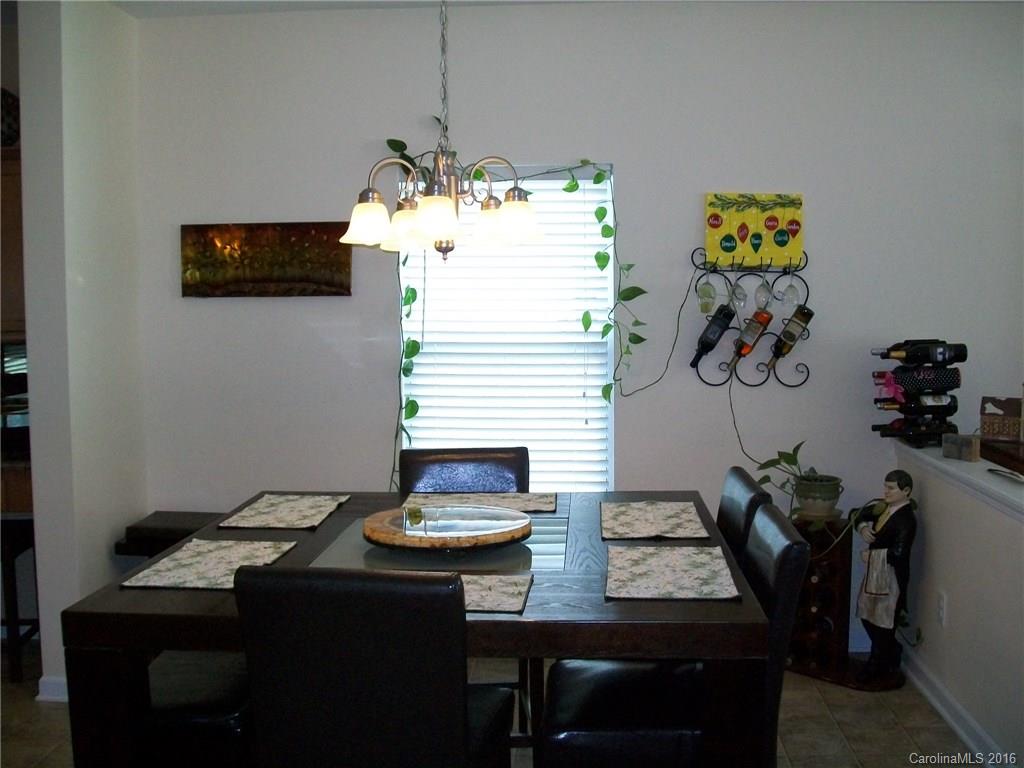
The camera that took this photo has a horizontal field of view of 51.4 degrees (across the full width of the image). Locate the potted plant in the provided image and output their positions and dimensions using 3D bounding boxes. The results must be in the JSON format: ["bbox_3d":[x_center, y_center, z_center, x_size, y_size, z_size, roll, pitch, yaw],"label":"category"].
[{"bbox_3d":[1.173,0.394,4.322,0.353,0.321,0.270,0,5,4],"label":"potted plant"}]

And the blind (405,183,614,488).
[{"bbox_3d":[-0.017,-0.174,4.554,0.908,1.450,0.060,0,5,4],"label":"blind"}]

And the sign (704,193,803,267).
[{"bbox_3d":[0.998,-0.633,4.398,0.396,0.305,0.030,0,5,4],"label":"sign"}]

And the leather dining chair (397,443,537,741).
[{"bbox_3d":[-0.175,0.750,3.493,0.455,1.015,0.570,0,5,-3],"label":"leather dining chair"}]

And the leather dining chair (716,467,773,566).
[{"bbox_3d":[0.416,0.781,3.081,0.570,1.015,0.460,0,5,4],"label":"leather dining chair"}]

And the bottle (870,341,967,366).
[{"bbox_3d":[1.580,-0.118,4.121,0.325,0.077,0.077,0,5,4],"label":"bottle"}]

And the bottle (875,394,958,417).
[{"bbox_3d":[1.567,0.086,4.138,0.303,0.076,0.076,0,5,4],"label":"bottle"}]

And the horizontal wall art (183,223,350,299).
[{"bbox_3d":[-1.052,-0.533,4.575,0.737,0.319,0.030,0,5,4],"label":"horizontal wall art"}]

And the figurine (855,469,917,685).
[{"bbox_3d":[1.472,0.753,4.229,0.210,0.840,0.235,-3,5,-33],"label":"figurine"}]

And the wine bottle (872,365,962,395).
[{"bbox_3d":[1.564,-0.019,4.130,0.318,0.082,0.082,0,5,4],"label":"wine bottle"}]

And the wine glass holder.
[{"bbox_3d":[0.976,-0.275,4.398,0.498,0.572,0.130,0,5,4],"label":"wine glass holder"}]

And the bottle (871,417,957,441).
[{"bbox_3d":[1.570,0.183,4.146,0.296,0.076,0.076,0,5,4],"label":"bottle"}]

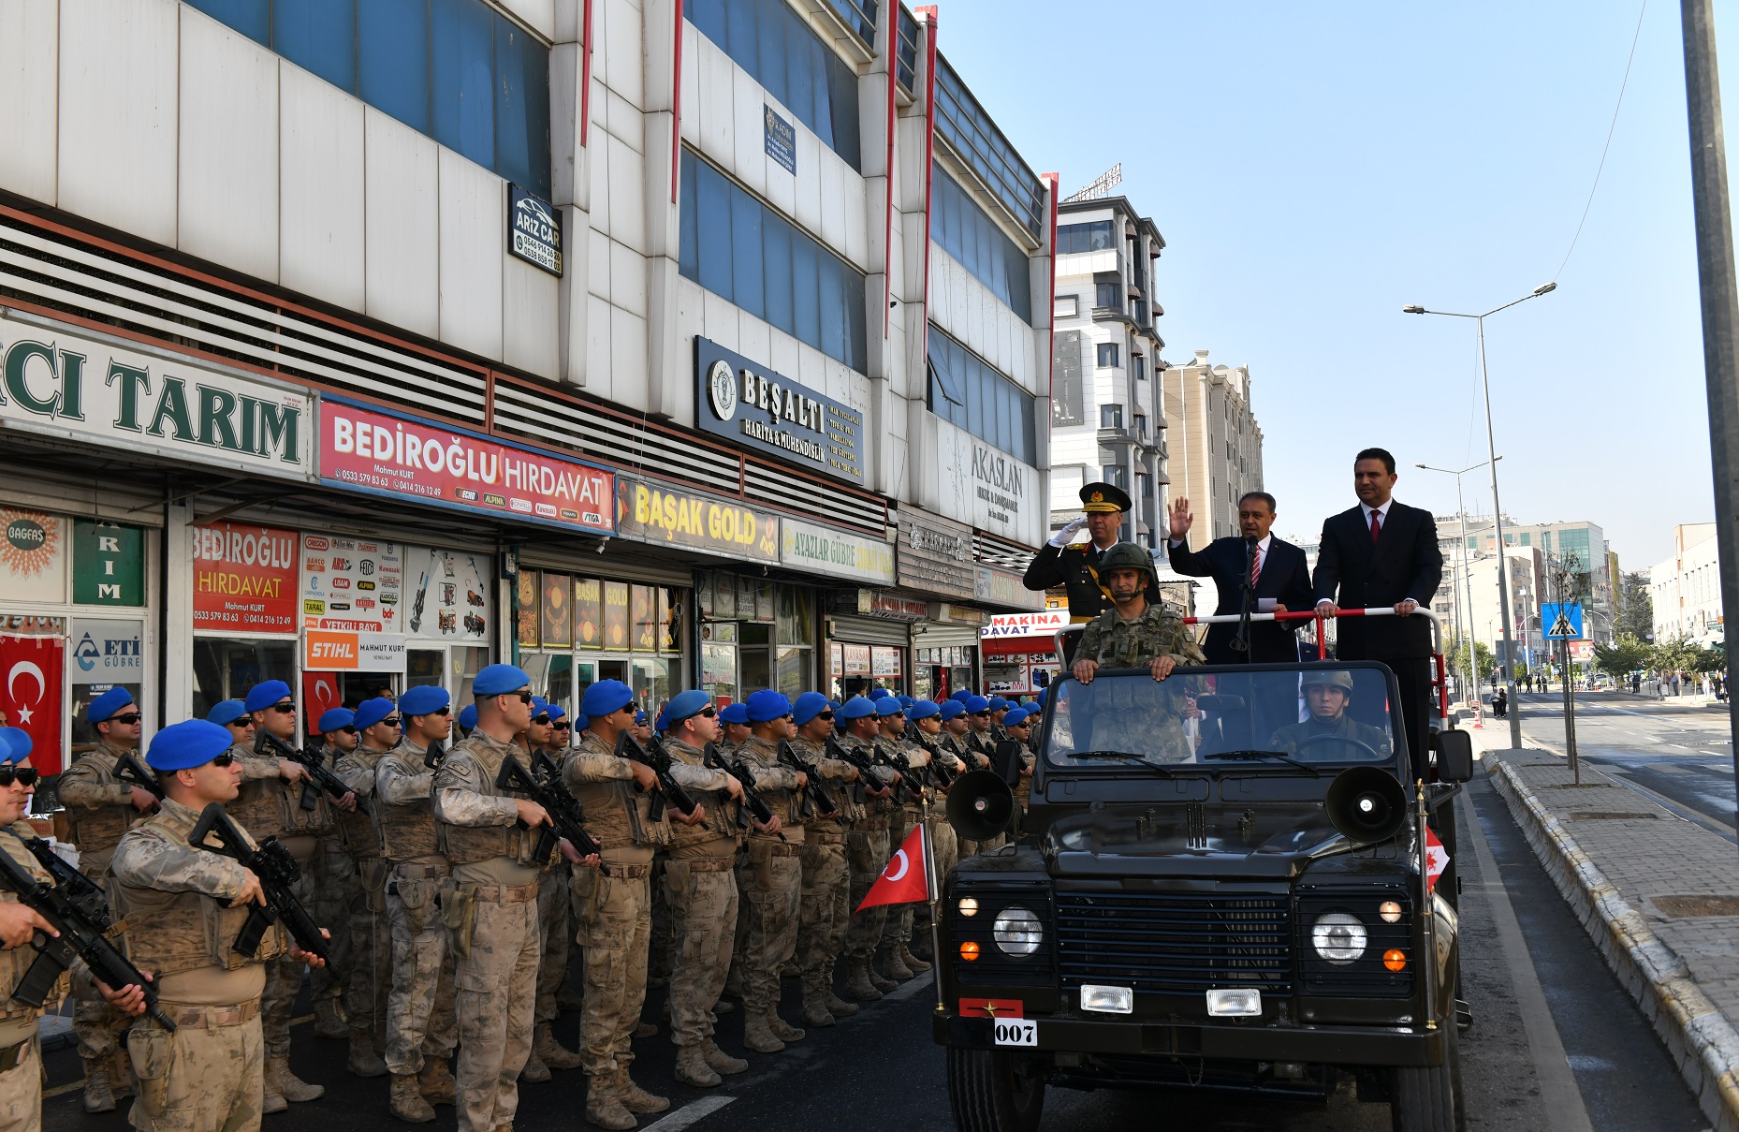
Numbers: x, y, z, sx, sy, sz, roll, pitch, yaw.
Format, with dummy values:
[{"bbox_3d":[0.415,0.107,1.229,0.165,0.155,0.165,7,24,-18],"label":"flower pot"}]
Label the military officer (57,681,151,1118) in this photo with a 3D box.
[{"bbox_3d":[-3.475,1.514,7.574,0.540,1.860,0.600,-3,-5,18],"label":"military officer"}]

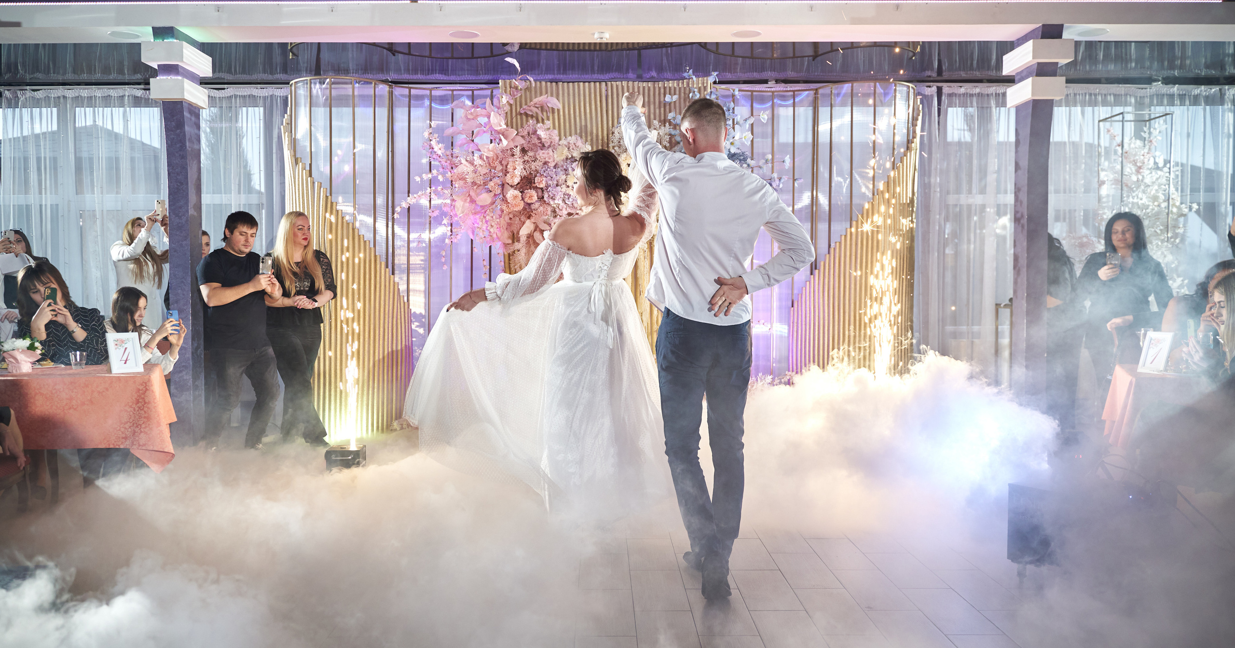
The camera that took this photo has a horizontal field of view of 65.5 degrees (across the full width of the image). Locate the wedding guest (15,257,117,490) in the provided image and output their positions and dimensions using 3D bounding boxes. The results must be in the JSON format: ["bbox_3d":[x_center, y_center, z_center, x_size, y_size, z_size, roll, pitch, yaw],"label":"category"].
[{"bbox_3d":[-2.977,0.311,5.170,0.520,1.290,0.720,-1,2,-28],"label":"wedding guest"}]

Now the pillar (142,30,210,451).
[{"bbox_3d":[-3.029,-0.531,6.602,0.280,2.880,0.460,0,2,0],"label":"pillar"}]

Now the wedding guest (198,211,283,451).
[{"bbox_3d":[-2.608,0.058,6.618,0.500,1.700,0.450,-2,3,-42],"label":"wedding guest"}]

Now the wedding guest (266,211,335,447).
[{"bbox_3d":[-2.241,0.052,6.773,0.480,1.700,0.380,-1,2,-32],"label":"wedding guest"}]

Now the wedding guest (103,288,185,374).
[{"bbox_3d":[-2.678,0.357,5.426,0.700,1.180,0.430,1,2,32],"label":"wedding guest"}]

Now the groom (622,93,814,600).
[{"bbox_3d":[0.377,0.070,3.660,0.690,1.850,0.530,0,2,-7],"label":"groom"}]

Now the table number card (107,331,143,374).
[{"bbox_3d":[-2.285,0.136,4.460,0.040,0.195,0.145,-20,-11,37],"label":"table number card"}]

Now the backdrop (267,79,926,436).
[{"bbox_3d":[-0.133,-0.483,7.337,4.780,2.720,0.660,0,2,1],"label":"backdrop"}]

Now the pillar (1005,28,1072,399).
[{"bbox_3d":[2.911,-0.551,6.689,0.280,2.880,0.460,0,2,0],"label":"pillar"}]

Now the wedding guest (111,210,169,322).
[{"bbox_3d":[-3.636,0.017,7.352,0.520,1.740,0.460,1,2,38],"label":"wedding guest"}]

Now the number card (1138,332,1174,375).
[{"bbox_3d":[2.443,0.134,4.360,0.040,0.195,0.145,17,-3,-17],"label":"number card"}]

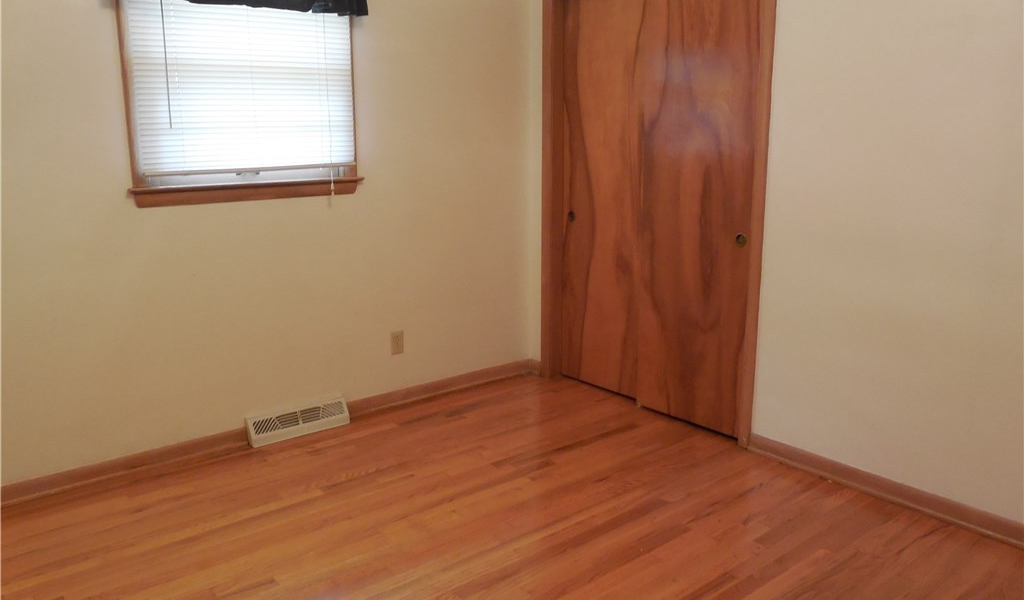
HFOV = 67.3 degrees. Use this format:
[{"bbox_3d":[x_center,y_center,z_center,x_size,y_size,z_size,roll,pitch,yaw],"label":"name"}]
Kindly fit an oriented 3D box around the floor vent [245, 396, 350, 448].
[{"bbox_3d":[-0.956,0.546,3.481,0.458,0.123,0.061,-10,16,-38],"label":"floor vent"}]

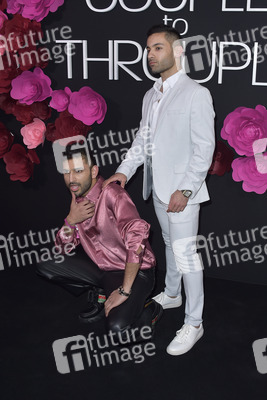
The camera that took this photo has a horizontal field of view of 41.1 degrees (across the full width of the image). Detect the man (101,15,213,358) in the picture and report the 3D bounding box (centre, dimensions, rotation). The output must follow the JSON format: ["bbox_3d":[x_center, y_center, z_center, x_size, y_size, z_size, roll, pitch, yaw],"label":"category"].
[{"bbox_3d":[0.160,-0.062,2.079,0.530,1.790,0.530,-7,15,-32],"label":"man"}]

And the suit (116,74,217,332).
[{"bbox_3d":[0.193,0.007,2.118,0.450,1.460,0.510,-7,15,-32],"label":"suit"}]

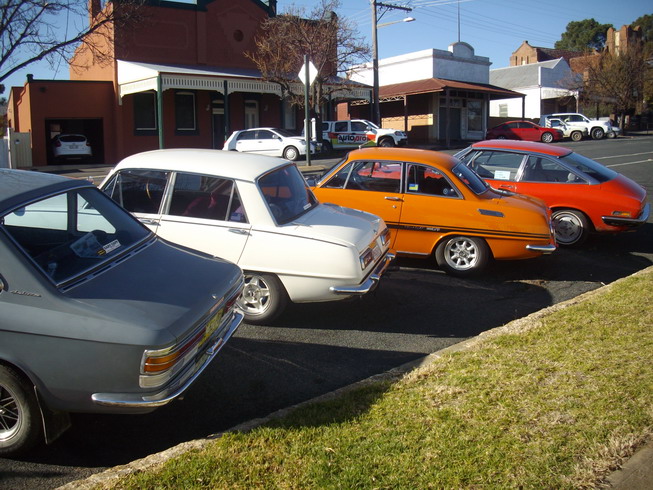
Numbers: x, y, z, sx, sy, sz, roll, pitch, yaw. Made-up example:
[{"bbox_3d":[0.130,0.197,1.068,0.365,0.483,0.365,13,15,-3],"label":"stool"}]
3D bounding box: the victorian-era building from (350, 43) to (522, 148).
[{"bbox_3d":[7.156,-10.111,47.865,8.100,7.000,10.200,-7,9,-39],"label":"victorian-era building"}]

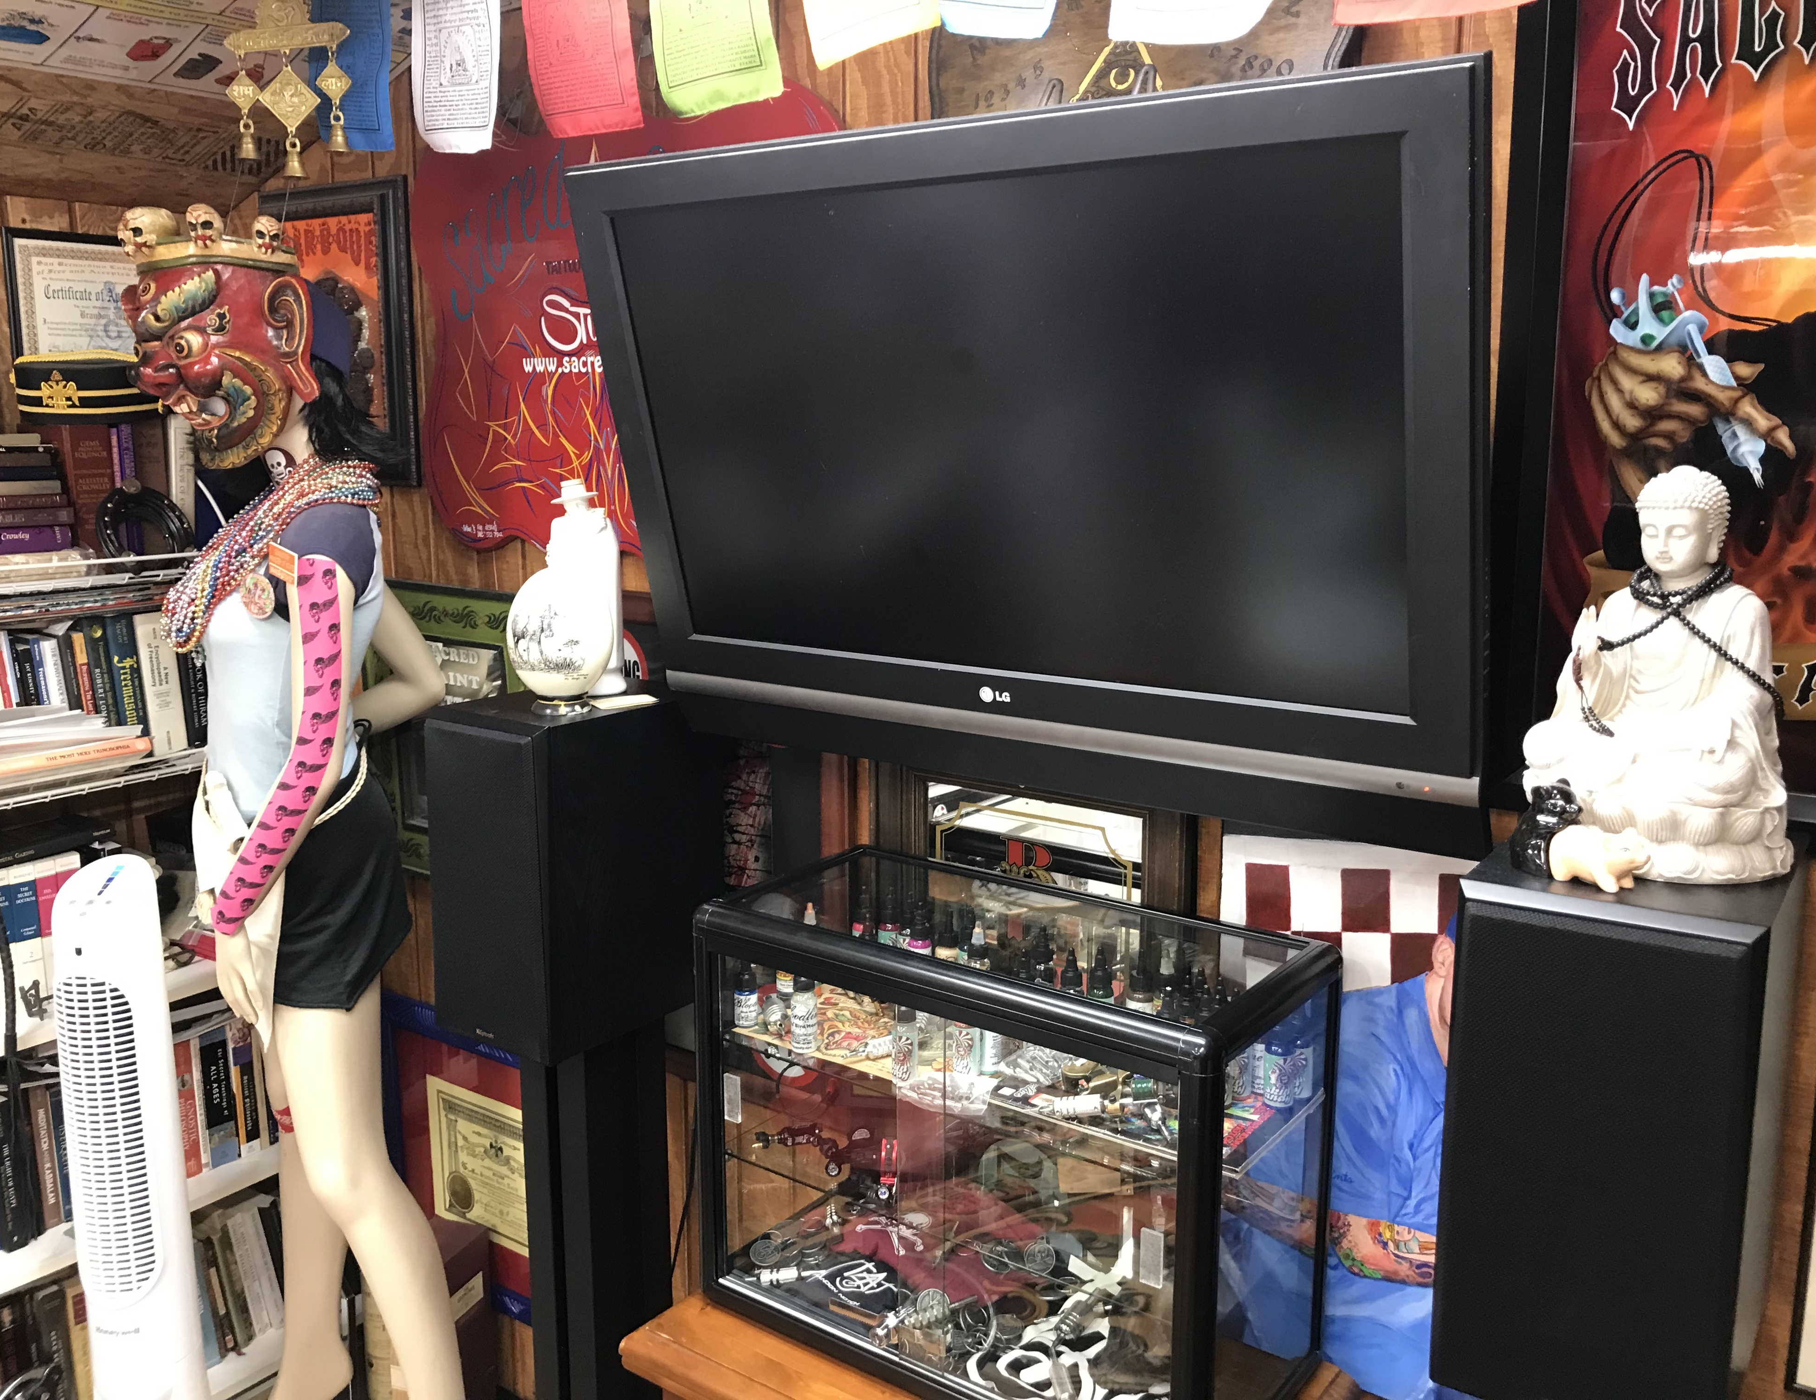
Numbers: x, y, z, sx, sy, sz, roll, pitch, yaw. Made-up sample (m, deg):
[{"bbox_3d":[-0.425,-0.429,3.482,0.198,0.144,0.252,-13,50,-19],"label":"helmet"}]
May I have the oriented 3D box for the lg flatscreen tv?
[{"bbox_3d":[0.099,-0.242,1.670,1.045,0.745,0.110,8,26,35],"label":"lg flatscreen tv"}]

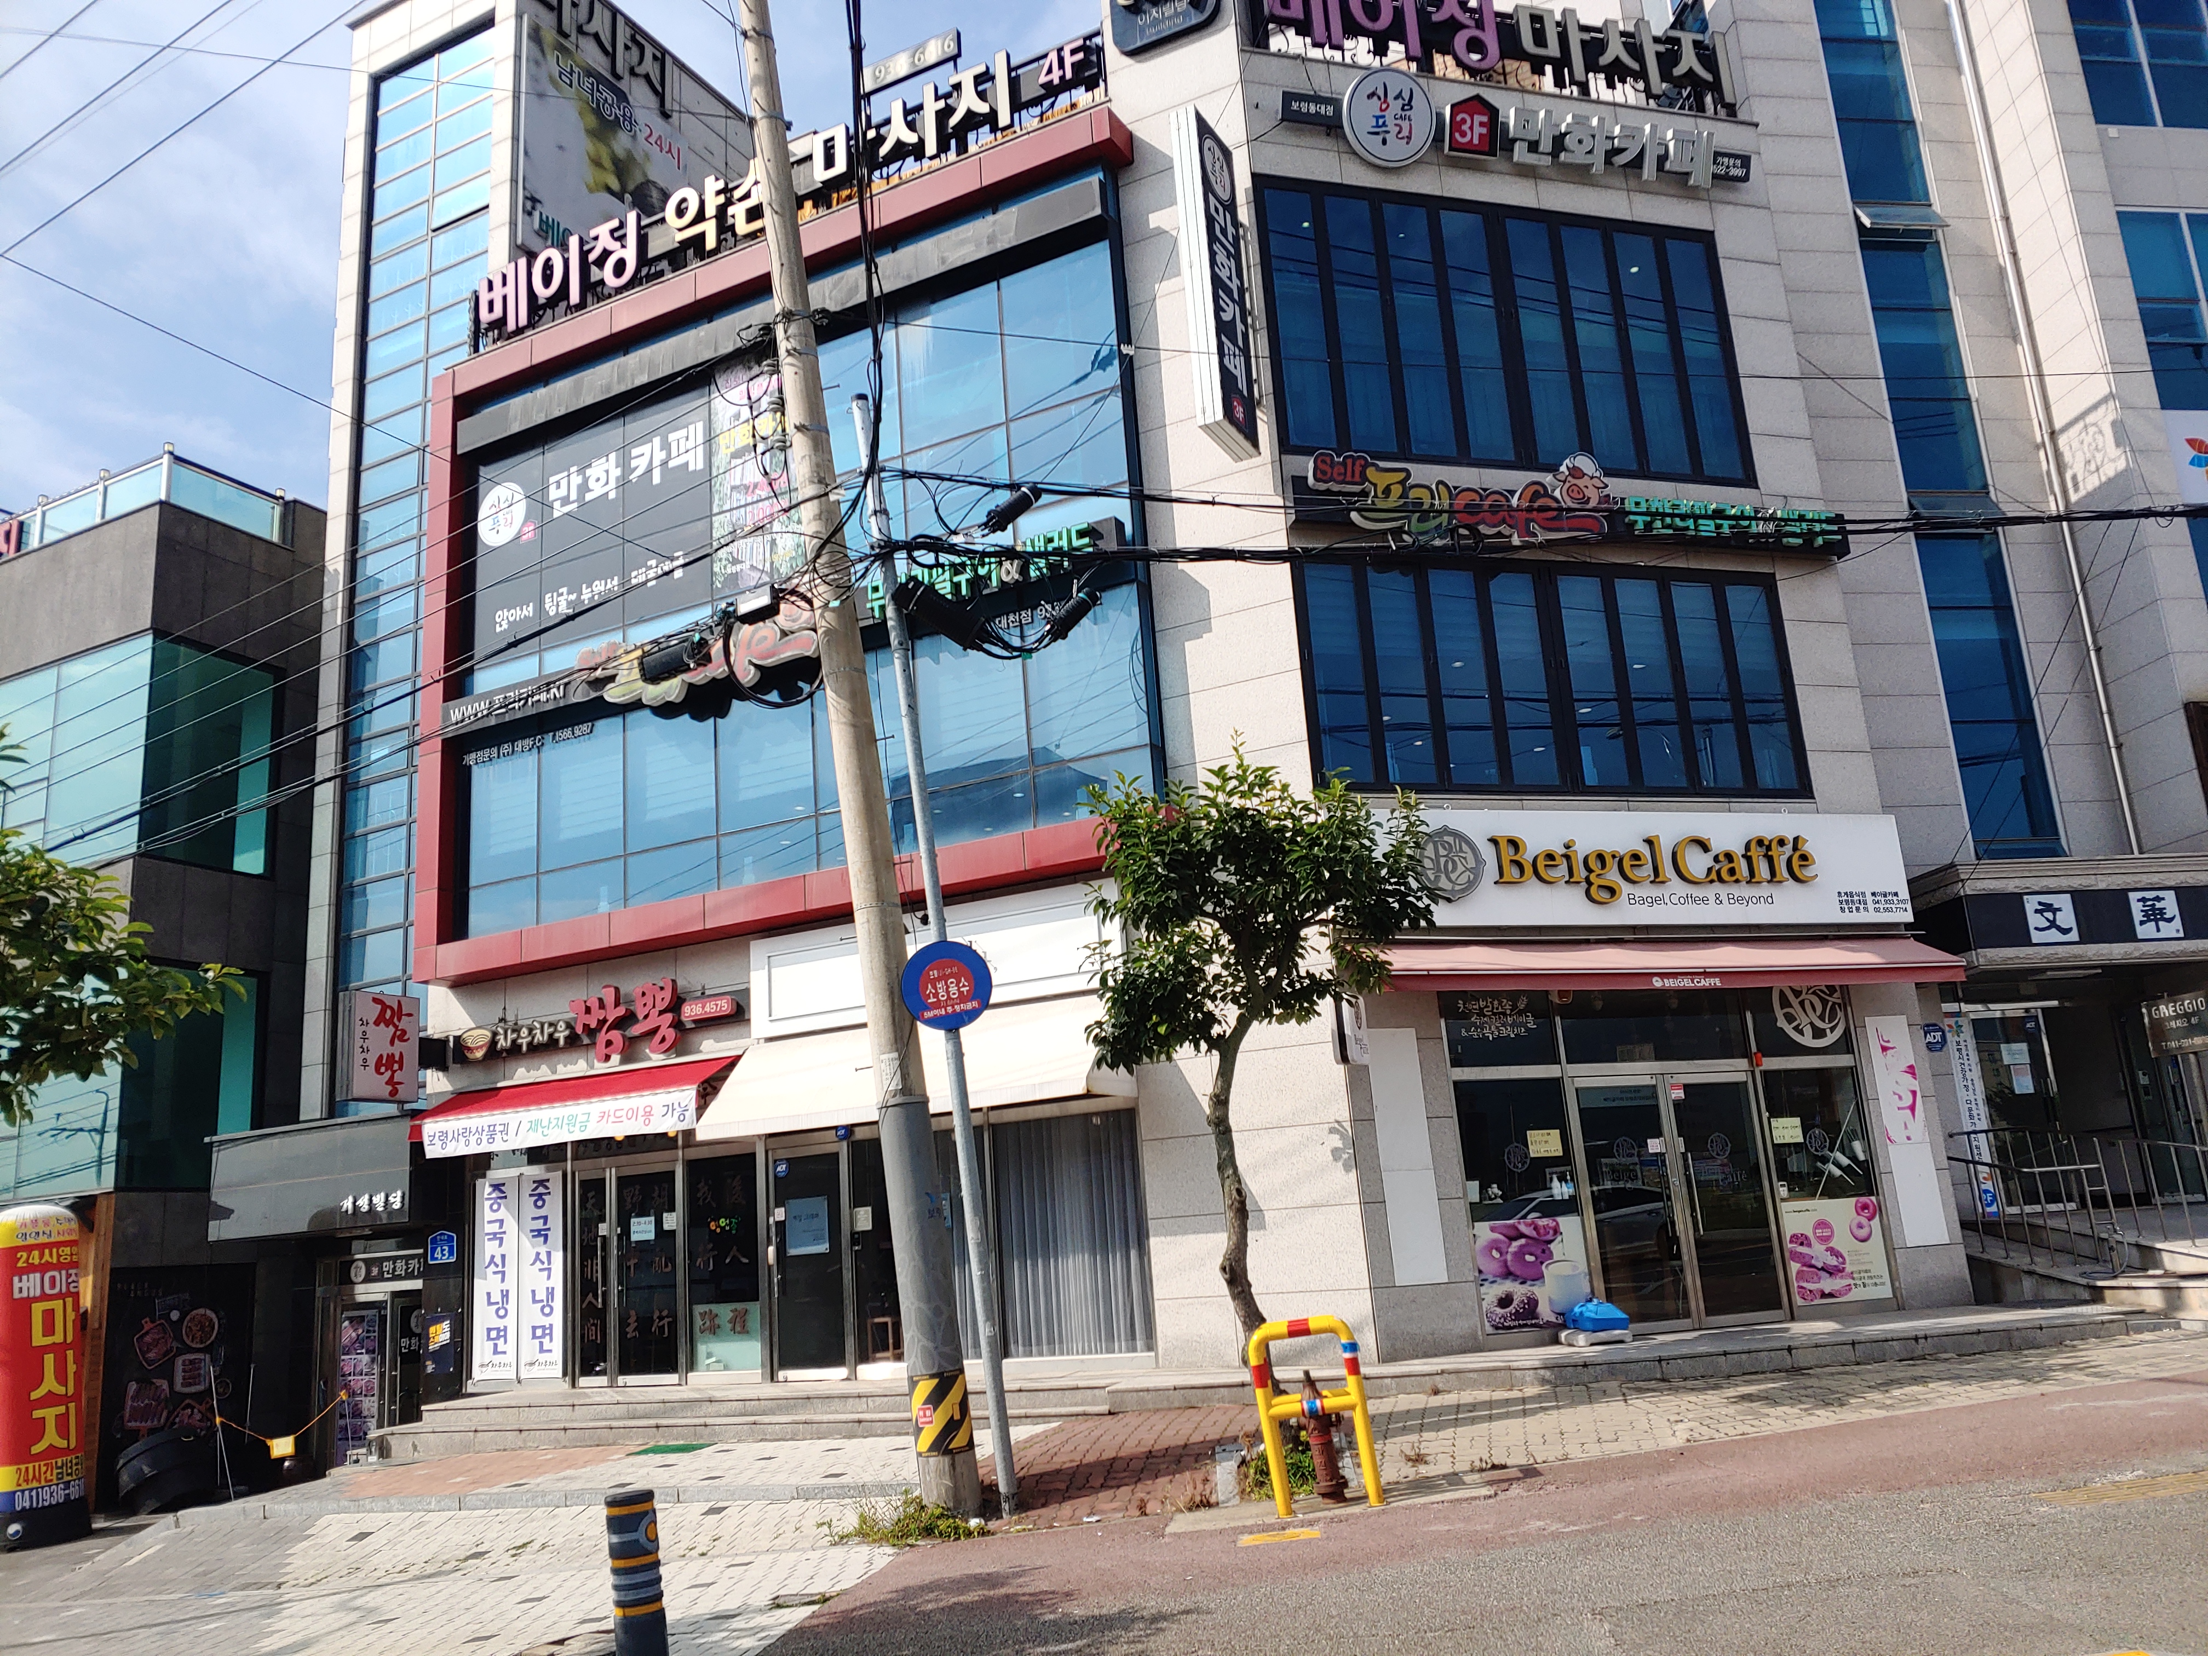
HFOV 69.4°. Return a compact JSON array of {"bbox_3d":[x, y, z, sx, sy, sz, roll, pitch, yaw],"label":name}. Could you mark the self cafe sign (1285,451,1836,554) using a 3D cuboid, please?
[{"bbox_3d":[4.393,-2.954,14.676,5.774,0.793,0.366,0,-15,-16],"label":"self cafe sign"}]

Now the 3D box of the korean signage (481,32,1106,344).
[{"bbox_3d":[-3.792,-6.902,17.531,8.520,1.110,0.350,-11,-16,25],"label":"korean signage"}]

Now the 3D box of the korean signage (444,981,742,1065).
[{"bbox_3d":[-5.203,2.036,16.344,4.005,0.712,0.295,-11,-16,25],"label":"korean signage"}]

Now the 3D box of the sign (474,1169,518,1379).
[{"bbox_3d":[-6.281,4.649,16.470,0.580,2.020,0.030,-11,-16,25],"label":"sign"}]

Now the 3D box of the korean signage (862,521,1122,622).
[{"bbox_3d":[-1.107,-2.241,14.739,2.775,0.579,0.274,-11,-16,25],"label":"korean signage"}]

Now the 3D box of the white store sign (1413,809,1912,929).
[{"bbox_3d":[4.783,0.384,14.239,5.640,1.020,0.200,0,-15,-16],"label":"white store sign"}]

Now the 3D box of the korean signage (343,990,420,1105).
[{"bbox_3d":[-7.668,2.343,16.875,0.264,1.108,0.834,-11,-16,25],"label":"korean signage"}]

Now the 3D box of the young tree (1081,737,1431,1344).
[{"bbox_3d":[1.043,1.724,10.568,2.186,4.524,2.135,-4,-14,0],"label":"young tree"}]

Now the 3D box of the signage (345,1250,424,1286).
[{"bbox_3d":[-8.398,5.148,18.704,1.423,0.356,0.102,-11,-16,25],"label":"signage"}]

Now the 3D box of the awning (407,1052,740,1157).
[{"bbox_3d":[-5.406,2.824,16.096,3.870,0.690,0.630,-11,-16,25],"label":"awning"}]

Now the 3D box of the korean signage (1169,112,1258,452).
[{"bbox_3d":[1.010,-4.890,14.343,0.242,3.110,0.793,-11,-16,27],"label":"korean signage"}]

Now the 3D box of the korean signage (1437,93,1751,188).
[{"bbox_3d":[5.078,-6.898,16.231,3.580,0.740,0.220,0,-15,-16],"label":"korean signage"}]

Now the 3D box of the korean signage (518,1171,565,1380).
[{"bbox_3d":[-5.715,4.537,16.205,0.570,2.010,0.030,-11,-16,25],"label":"korean signage"}]

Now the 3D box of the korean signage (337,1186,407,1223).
[{"bbox_3d":[-7.836,4.029,17.061,1.047,0.285,0.071,-11,-16,25],"label":"korean signage"}]

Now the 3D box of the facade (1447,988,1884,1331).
[{"bbox_3d":[4.845,2.731,13.595,4.056,2.928,0.163,0,-15,-16],"label":"facade"}]

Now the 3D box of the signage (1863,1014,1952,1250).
[{"bbox_3d":[7.250,2.726,14.399,0.460,2.050,0.050,0,-15,-16],"label":"signage"}]

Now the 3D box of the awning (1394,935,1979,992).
[{"bbox_3d":[4.825,1.163,13.577,5.642,0.508,0.569,0,-15,-16],"label":"awning"}]

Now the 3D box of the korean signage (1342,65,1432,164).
[{"bbox_3d":[2.767,-6.885,15.512,1.020,1.040,0.160,0,-15,-16],"label":"korean signage"}]

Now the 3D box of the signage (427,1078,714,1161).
[{"bbox_3d":[-5.384,2.912,15.639,3.639,0.366,0.081,-11,-16,25],"label":"signage"}]

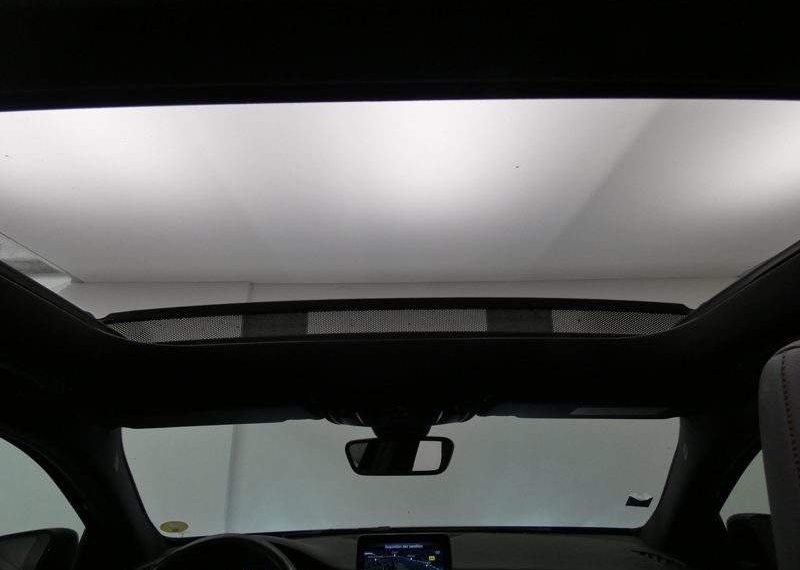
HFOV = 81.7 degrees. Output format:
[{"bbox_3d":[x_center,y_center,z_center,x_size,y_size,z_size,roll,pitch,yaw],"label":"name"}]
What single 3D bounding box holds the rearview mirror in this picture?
[{"bbox_3d":[0.001,0.367,0.998,0.238,0.075,0.042,-5,-16,15],"label":"rearview mirror"}]

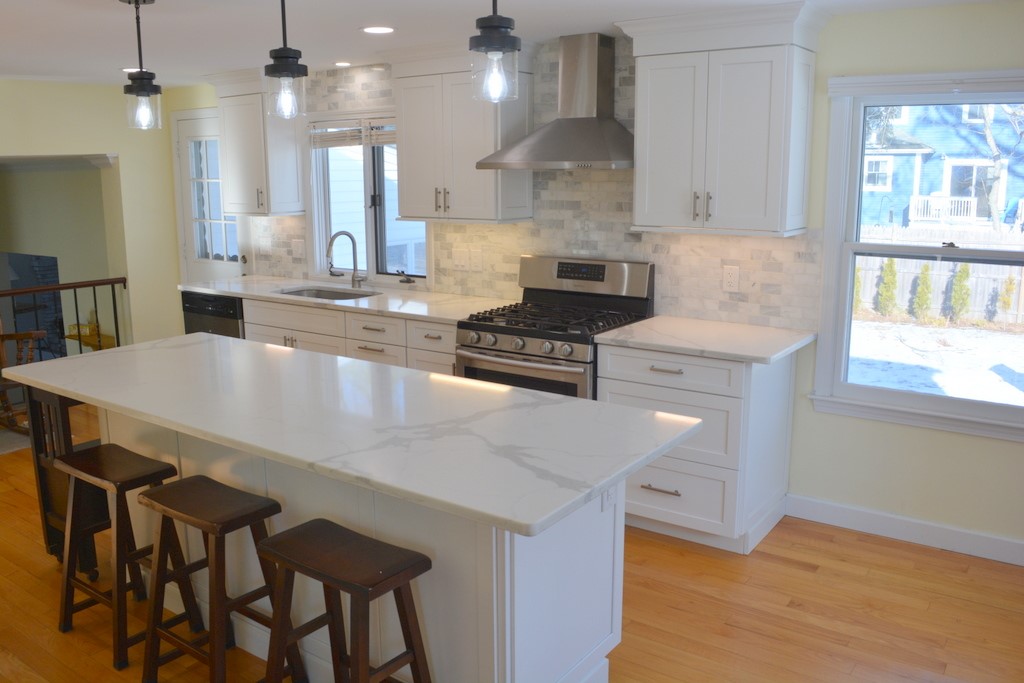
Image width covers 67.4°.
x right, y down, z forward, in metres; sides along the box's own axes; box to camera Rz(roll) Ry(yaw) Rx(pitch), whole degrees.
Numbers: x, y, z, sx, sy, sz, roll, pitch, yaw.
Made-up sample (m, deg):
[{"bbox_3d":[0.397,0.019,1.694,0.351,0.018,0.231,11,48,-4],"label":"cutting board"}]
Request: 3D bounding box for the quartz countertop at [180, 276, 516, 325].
[{"bbox_3d":[-1.085,-0.286,4.816,2.424,0.033,0.655,8,14,34],"label":"quartz countertop"}]

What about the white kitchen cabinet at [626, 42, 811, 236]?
[{"bbox_3d":[0.934,-0.885,3.465,0.709,0.780,0.330,8,14,34],"label":"white kitchen cabinet"}]

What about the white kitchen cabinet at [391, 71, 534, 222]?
[{"bbox_3d":[-0.271,-1.069,4.274,0.708,0.790,0.330,8,14,34],"label":"white kitchen cabinet"}]

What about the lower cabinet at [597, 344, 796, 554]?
[{"bbox_3d":[0.873,0.420,3.615,0.702,0.877,0.610,8,14,34],"label":"lower cabinet"}]

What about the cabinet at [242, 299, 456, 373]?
[{"bbox_3d":[-0.816,0.191,4.750,1.798,0.877,0.620,8,14,34],"label":"cabinet"}]

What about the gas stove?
[{"bbox_3d":[0.225,0.195,3.967,0.767,1.181,0.680,8,14,34],"label":"gas stove"}]

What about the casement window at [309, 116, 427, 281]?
[{"bbox_3d":[-0.942,-0.945,5.010,1.027,1.025,0.090,8,14,34],"label":"casement window"}]

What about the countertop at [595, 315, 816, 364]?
[{"bbox_3d":[0.879,-0.018,3.489,0.776,0.033,0.655,8,14,34],"label":"countertop"}]

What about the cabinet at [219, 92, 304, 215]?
[{"bbox_3d":[-1.711,-1.256,5.249,0.441,0.760,0.330,8,14,34],"label":"cabinet"}]

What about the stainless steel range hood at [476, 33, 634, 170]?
[{"bbox_3d":[0.278,-1.168,3.756,0.760,0.638,0.506,8,14,34],"label":"stainless steel range hood"}]

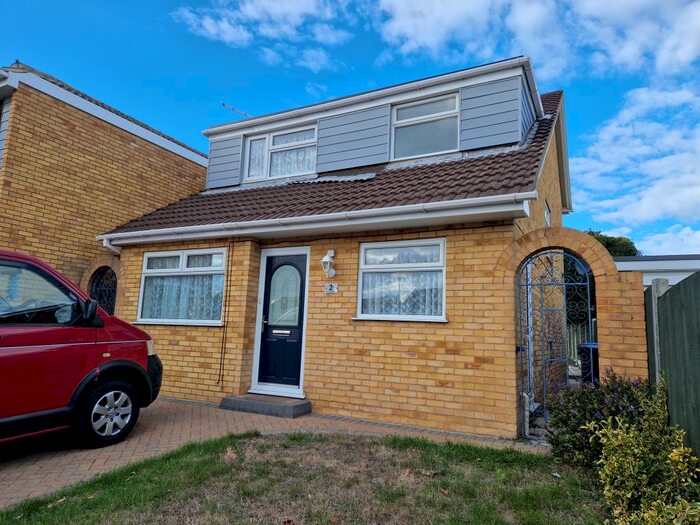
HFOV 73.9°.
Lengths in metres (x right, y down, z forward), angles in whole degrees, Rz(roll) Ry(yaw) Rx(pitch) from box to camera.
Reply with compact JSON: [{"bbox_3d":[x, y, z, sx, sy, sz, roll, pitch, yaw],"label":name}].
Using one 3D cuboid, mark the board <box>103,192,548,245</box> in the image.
[{"bbox_3d":[-1.160,-0.499,6.317,6.835,0.169,0.130,-3,-10,28],"label":"board"}]

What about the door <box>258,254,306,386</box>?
[{"bbox_3d":[-0.952,0.821,6.623,0.727,1.869,0.070,-3,-10,28],"label":"door"}]

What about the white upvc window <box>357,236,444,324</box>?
[{"bbox_3d":[0.629,0.228,5.820,1.212,1.013,0.120,-3,-10,28],"label":"white upvc window"}]

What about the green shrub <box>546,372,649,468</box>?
[{"bbox_3d":[2.253,1.404,4.247,0.857,0.807,0.757,-3,-10,28],"label":"green shrub"}]

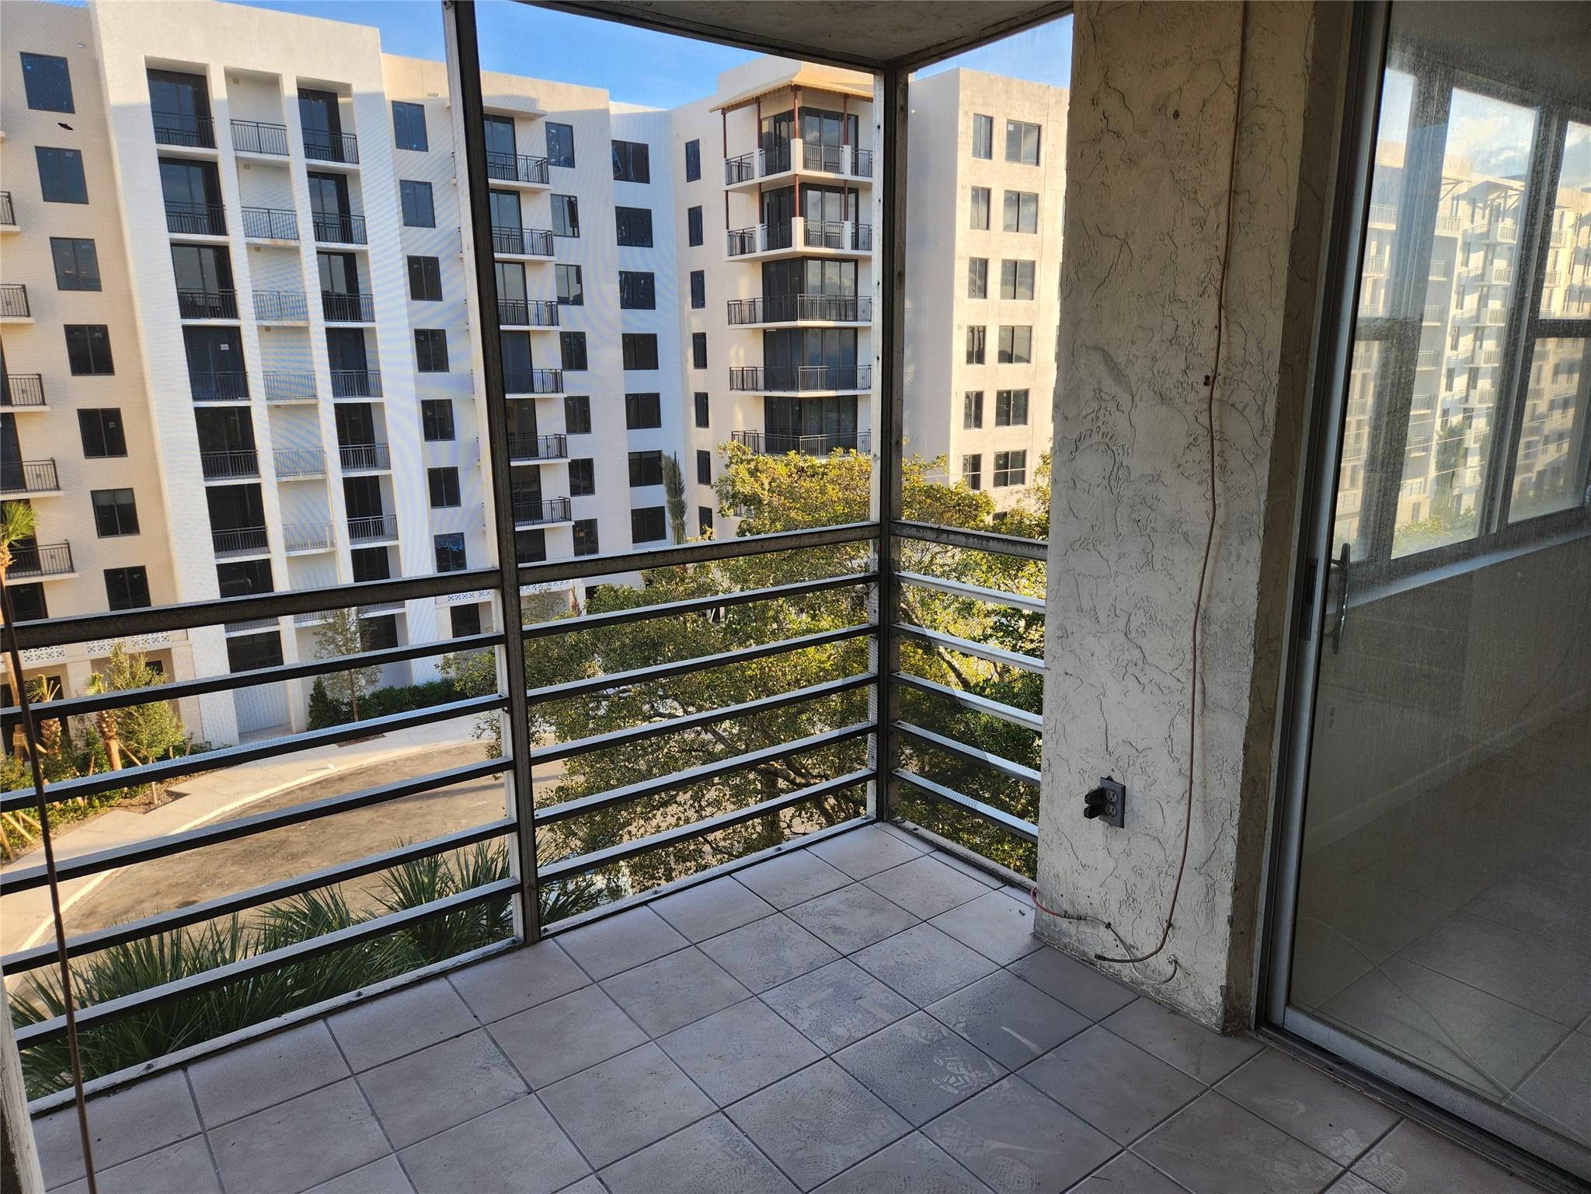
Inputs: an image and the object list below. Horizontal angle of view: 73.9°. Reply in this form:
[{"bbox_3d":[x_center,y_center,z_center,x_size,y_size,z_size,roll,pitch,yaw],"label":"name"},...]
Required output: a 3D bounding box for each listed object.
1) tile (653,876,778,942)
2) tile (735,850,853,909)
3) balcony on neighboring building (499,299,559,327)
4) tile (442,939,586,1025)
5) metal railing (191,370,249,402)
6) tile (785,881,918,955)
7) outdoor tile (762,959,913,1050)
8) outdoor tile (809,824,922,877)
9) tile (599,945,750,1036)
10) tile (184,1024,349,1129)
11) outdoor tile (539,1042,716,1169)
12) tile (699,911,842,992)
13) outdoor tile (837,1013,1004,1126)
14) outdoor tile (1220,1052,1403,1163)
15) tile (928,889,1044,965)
[{"bbox_3d":[-0.253,0.945,3.192,0.303,0.012,0.285,-9,16,-36],"label":"tile"},{"bbox_3d":[-0.013,0.906,3.387,0.297,0.011,0.291,-10,15,-36],"label":"tile"},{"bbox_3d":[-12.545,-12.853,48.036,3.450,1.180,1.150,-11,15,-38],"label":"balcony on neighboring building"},{"bbox_3d":[-0.740,1.034,2.846,0.297,0.011,0.273,-10,15,-36],"label":"tile"},{"bbox_3d":[-22.376,-8.153,41.065,1.984,1.200,1.500,-10,16,-34],"label":"metal railing"},{"bbox_3d":[0.170,0.955,3.140,0.303,0.012,0.303,-9,16,-36],"label":"tile"},{"bbox_3d":[0.111,1.056,2.744,0.302,0.010,0.302,-10,16,-36],"label":"outdoor tile"},{"bbox_3d":[0.230,0.864,3.567,0.297,0.011,0.297,-10,15,-36],"label":"outdoor tile"},{"bbox_3d":[-0.319,1.044,2.804,0.302,0.010,0.302,-10,16,-36],"label":"tile"},{"bbox_3d":[-1.226,1.107,2.465,0.303,0.010,0.272,-9,16,-36],"label":"tile"},{"bbox_3d":[-0.379,1.135,2.373,0.297,0.011,0.297,-10,15,-36],"label":"outdoor tile"},{"bbox_3d":[-0.074,0.996,2.961,0.303,0.012,0.303,-9,16,-36],"label":"tile"},{"bbox_3d":[0.294,1.103,2.487,0.297,0.011,0.297,-10,15,-36],"label":"outdoor tile"},{"bbox_3d":[1.131,1.130,2.352,0.251,0.012,0.303,-9,16,-36],"label":"outdoor tile"},{"bbox_3d":[0.601,0.973,3.104,0.302,0.010,0.302,-10,16,-36],"label":"tile"}]

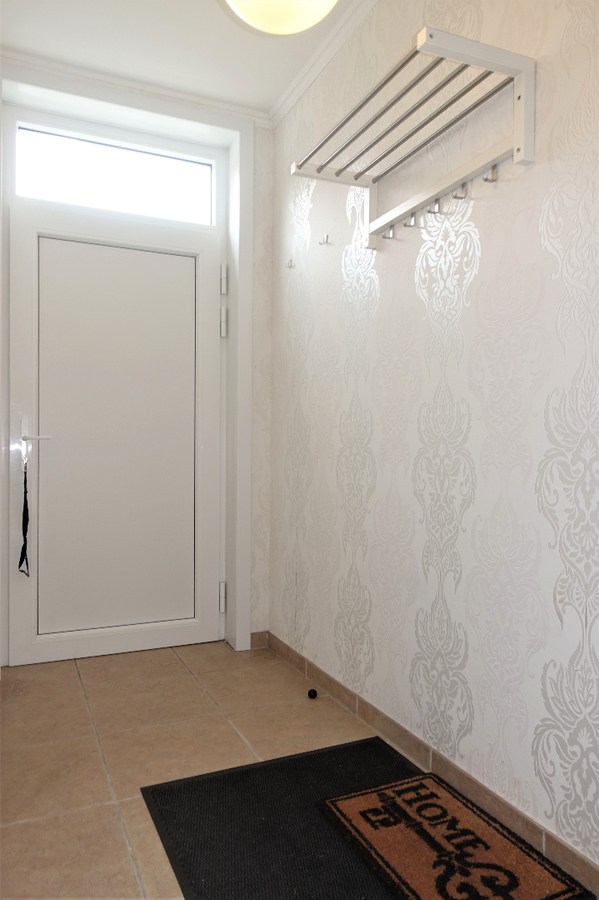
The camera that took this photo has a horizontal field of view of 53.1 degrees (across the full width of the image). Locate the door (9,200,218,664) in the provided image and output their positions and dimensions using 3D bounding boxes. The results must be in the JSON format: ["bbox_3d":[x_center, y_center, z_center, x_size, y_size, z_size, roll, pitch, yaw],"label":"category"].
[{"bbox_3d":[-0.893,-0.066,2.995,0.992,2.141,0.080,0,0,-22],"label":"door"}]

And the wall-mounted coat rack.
[{"bbox_3d":[0.282,-0.851,1.778,0.338,0.255,0.742,0,0,-24],"label":"wall-mounted coat rack"}]

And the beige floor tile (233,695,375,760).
[{"bbox_3d":[0.013,1.014,2.185,0.447,0.010,0.429,0,0,-24],"label":"beige floor tile"}]

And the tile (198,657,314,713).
[{"bbox_3d":[-0.178,1.013,2.586,0.447,0.010,0.449,0,0,-24],"label":"tile"}]

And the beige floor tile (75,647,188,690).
[{"bbox_3d":[-0.777,1.011,2.784,0.457,0.010,0.426,0,0,-24],"label":"beige floor tile"}]

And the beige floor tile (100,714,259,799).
[{"bbox_3d":[-0.409,1.013,2.006,0.457,0.010,0.427,0,0,-24],"label":"beige floor tile"}]

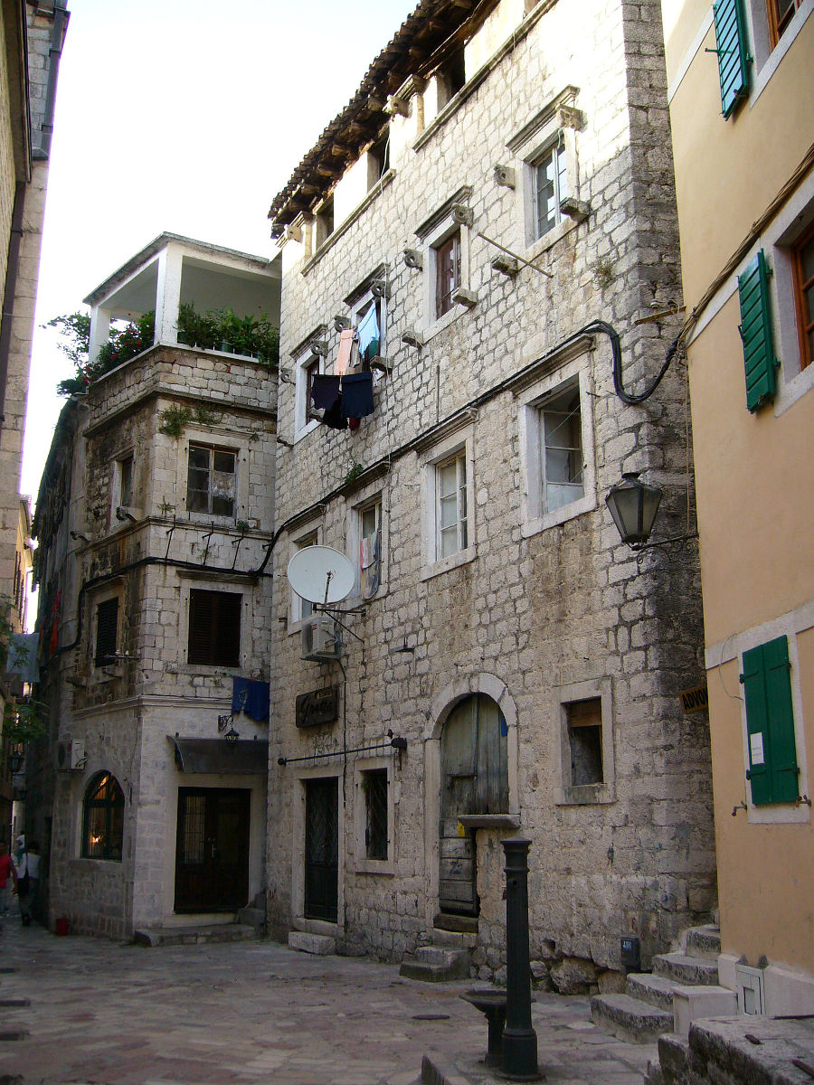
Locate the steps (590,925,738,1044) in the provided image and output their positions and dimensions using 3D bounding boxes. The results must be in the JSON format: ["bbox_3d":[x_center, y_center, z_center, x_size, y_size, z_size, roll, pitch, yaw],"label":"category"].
[{"bbox_3d":[2.408,3.702,9.226,1.200,0.780,1.400,5,-16,-17],"label":"steps"}]

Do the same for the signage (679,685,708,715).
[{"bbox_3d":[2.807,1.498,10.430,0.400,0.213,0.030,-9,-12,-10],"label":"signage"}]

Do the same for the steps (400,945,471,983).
[{"bbox_3d":[0.340,4.984,12.963,0.531,0.327,0.705,7,-16,-27],"label":"steps"}]

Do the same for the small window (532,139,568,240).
[{"bbox_3d":[1.761,-4.292,13.314,0.092,1.093,0.818,7,-16,-27],"label":"small window"}]

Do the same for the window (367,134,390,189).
[{"bbox_3d":[-0.416,-6.512,18.826,0.200,0.850,0.830,8,-17,-28],"label":"window"}]

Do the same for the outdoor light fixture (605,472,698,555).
[{"bbox_3d":[2.128,-0.255,9.511,0.770,0.680,0.480,-3,-14,12],"label":"outdoor light fixture"}]

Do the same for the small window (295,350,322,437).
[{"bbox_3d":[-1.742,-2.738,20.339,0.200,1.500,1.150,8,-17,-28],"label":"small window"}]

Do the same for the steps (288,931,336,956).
[{"bbox_3d":[-1.419,6.010,16.454,0.245,0.266,1.175,7,-16,-27],"label":"steps"}]

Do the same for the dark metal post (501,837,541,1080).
[{"bbox_3d":[0.706,2.611,6.973,0.260,1.397,0.260,-1,-14,5],"label":"dark metal post"}]

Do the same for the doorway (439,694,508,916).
[{"bbox_3d":[0.791,3.183,13.346,0.092,2.616,1.574,7,-16,-27],"label":"doorway"}]

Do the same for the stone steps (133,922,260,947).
[{"bbox_3d":[-3.311,6.319,17.666,1.942,0.225,0.562,8,-16,-31],"label":"stone steps"}]

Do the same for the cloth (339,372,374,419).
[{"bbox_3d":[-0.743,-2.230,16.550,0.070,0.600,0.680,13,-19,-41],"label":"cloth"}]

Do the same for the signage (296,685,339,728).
[{"bbox_3d":[-1.441,2.648,17.437,0.143,0.521,1.431,7,-16,-27],"label":"signage"}]

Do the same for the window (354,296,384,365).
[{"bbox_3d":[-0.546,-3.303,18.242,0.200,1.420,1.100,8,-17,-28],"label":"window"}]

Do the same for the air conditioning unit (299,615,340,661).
[{"bbox_3d":[-1.398,1.573,17.773,0.290,0.560,0.700,8,-17,-28],"label":"air conditioning unit"}]

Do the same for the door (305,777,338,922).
[{"bbox_3d":[-1.360,4.907,17.657,0.130,2.180,1.400,8,-17,-28],"label":"door"}]

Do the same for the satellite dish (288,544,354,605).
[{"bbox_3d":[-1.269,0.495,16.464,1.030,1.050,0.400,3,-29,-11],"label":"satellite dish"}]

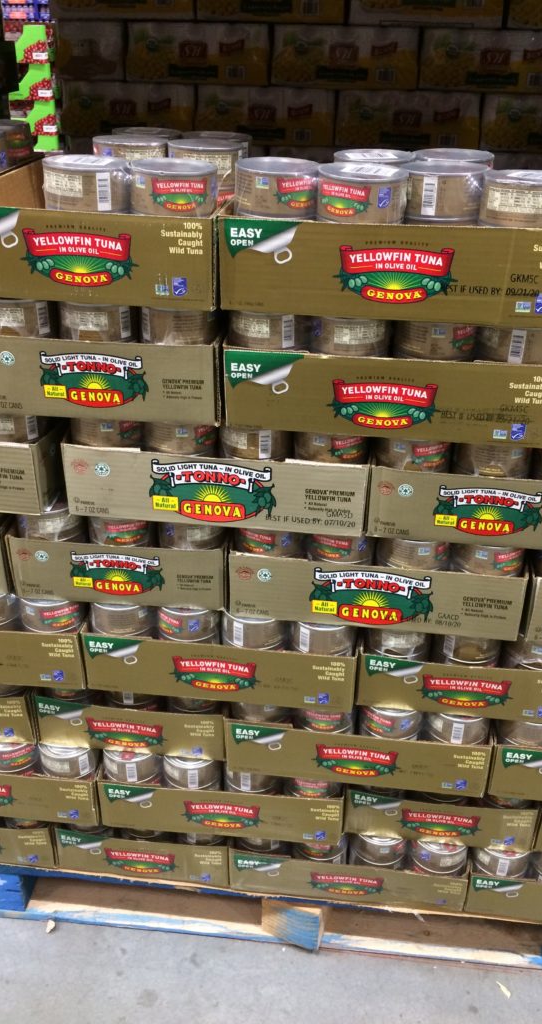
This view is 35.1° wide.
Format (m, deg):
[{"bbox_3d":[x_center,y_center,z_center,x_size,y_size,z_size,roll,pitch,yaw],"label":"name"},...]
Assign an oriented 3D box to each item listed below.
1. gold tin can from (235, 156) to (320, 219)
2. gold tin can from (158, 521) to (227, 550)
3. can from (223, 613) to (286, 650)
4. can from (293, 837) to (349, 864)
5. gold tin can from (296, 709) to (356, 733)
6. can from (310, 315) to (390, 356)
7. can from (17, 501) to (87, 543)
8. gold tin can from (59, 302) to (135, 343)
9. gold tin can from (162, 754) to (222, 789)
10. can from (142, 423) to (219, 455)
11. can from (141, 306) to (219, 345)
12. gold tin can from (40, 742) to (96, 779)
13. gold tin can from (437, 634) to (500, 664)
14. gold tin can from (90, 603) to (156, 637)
[{"bbox_3d":[0.007,-0.329,0.877,0.086,0.044,0.086,1,30,-1],"label":"gold tin can"},{"bbox_3d":[-0.100,0.010,1.089,0.086,0.044,0.086,1,30,-1],"label":"gold tin can"},{"bbox_3d":[-0.022,0.138,1.135,0.086,0.043,0.086,1,29,-1],"label":"can"},{"bbox_3d":[0.078,0.487,1.329,0.086,0.043,0.086,4,29,5],"label":"can"},{"bbox_3d":[0.073,0.255,1.176,0.087,0.044,0.087,1,30,-1],"label":"gold tin can"},{"bbox_3d":[0.084,-0.201,0.917,0.086,0.043,0.086,4,29,4],"label":"can"},{"bbox_3d":[-0.277,-0.003,1.088,0.087,0.044,0.087,1,30,-1],"label":"can"},{"bbox_3d":[-0.189,-0.219,0.936,0.086,0.043,0.086,1,29,-1],"label":"gold tin can"},{"bbox_3d":[-0.111,0.347,1.221,0.086,0.043,0.086,1,29,-1],"label":"gold tin can"},{"bbox_3d":[-0.107,-0.105,1.020,0.086,0.044,0.086,1,30,-1],"label":"can"},{"bbox_3d":[-0.099,-0.214,0.947,0.086,0.043,0.086,1,29,-1],"label":"can"},{"bbox_3d":[-0.304,0.353,1.285,0.086,0.044,0.086,1,30,-1],"label":"gold tin can"},{"bbox_3d":[0.249,0.146,1.085,0.086,0.043,0.086,4,29,4],"label":"gold tin can"},{"bbox_3d":[-0.198,0.123,1.150,0.086,0.043,0.086,1,29,-1],"label":"gold tin can"}]

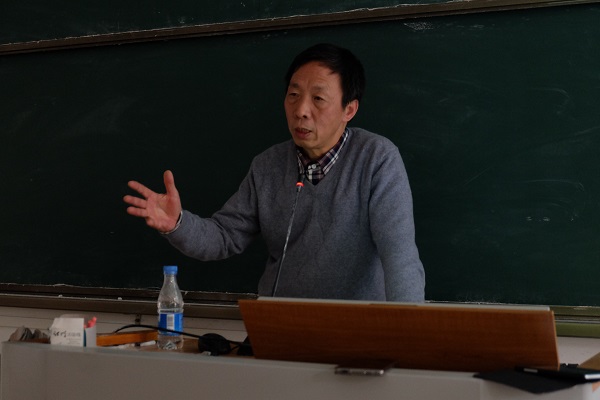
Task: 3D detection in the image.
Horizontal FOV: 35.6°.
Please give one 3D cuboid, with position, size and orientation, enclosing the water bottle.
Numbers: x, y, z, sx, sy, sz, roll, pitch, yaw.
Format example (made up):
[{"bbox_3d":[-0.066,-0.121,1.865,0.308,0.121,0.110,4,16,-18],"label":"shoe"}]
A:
[{"bbox_3d":[-0.284,0.236,2.050,0.057,0.183,0.057,0,-1,-8],"label":"water bottle"}]

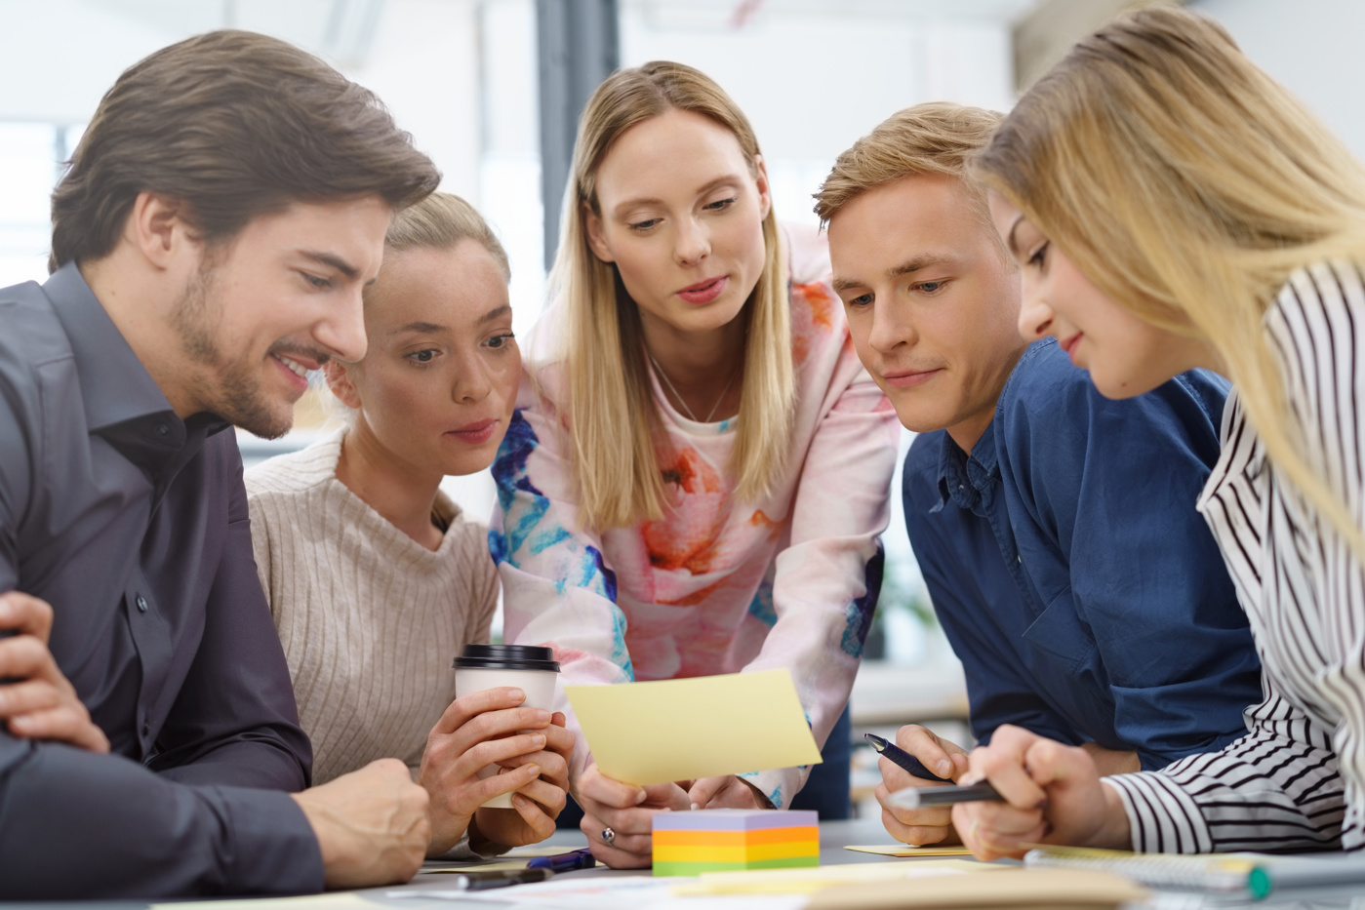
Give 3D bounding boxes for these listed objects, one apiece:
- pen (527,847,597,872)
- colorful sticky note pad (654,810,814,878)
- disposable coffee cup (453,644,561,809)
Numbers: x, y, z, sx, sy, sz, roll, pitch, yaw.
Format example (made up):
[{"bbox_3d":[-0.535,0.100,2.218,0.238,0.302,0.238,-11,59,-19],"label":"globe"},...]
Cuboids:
[{"bbox_3d":[-0.076,0.276,1.421,0.012,0.013,0.140,-4,-8,21],"label":"pen"},{"bbox_3d":[0.035,0.250,1.341,0.076,0.039,0.076,-7,-10,40],"label":"colorful sticky note pad"},{"bbox_3d":[-0.133,0.203,1.555,0.081,0.121,0.081,3,-6,-6],"label":"disposable coffee cup"}]

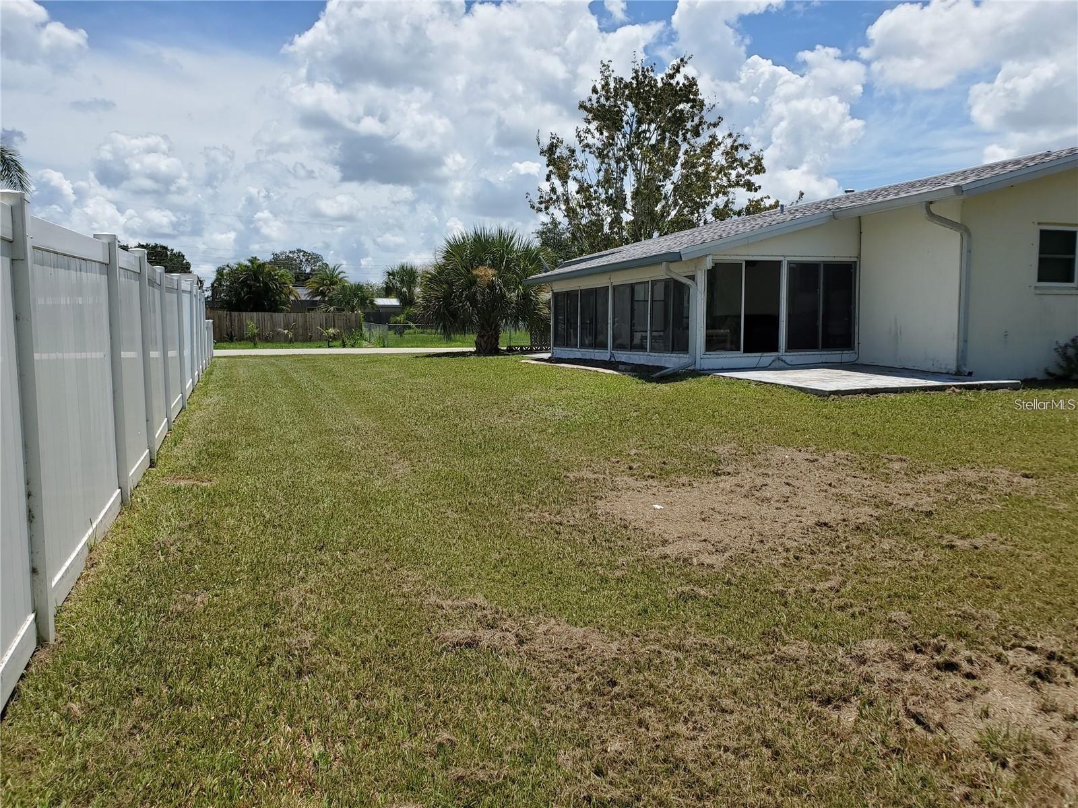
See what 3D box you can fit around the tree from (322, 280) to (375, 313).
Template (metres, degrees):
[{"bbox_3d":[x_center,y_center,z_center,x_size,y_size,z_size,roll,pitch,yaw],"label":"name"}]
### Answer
[{"bbox_3d":[-12.012,-5.920,51.671,3.440,3.980,3.440,0,5,0],"label":"tree"}]

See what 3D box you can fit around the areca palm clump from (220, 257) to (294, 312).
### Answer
[{"bbox_3d":[-18.436,-6.776,52.594,5.200,5.580,5.200,0,5,0],"label":"areca palm clump"}]

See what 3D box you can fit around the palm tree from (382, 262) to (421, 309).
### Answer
[{"bbox_3d":[-9.672,-7.247,57.576,2.990,5.620,2.990,0,5,0],"label":"palm tree"}]

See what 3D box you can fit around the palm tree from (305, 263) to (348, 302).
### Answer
[{"bbox_3d":[-14.425,-6.836,54.599,3.120,5.300,3.120,0,5,0],"label":"palm tree"}]

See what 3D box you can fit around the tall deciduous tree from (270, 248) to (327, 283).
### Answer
[{"bbox_3d":[-24.826,-11.288,83.309,6.410,9.280,6.410,0,5,0],"label":"tall deciduous tree"}]

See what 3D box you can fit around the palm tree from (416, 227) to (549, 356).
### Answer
[{"bbox_3d":[-1.503,-3.129,22.408,3.780,3.460,3.780,0,5,0],"label":"palm tree"}]

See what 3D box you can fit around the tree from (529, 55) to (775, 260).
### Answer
[{"bbox_3d":[4.153,-7.229,29.469,9.010,10.520,9.010,0,5,0],"label":"tree"}]

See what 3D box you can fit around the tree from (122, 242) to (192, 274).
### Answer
[{"bbox_3d":[-33.064,-9.537,69.406,6.710,8.600,6.710,0,5,0],"label":"tree"}]

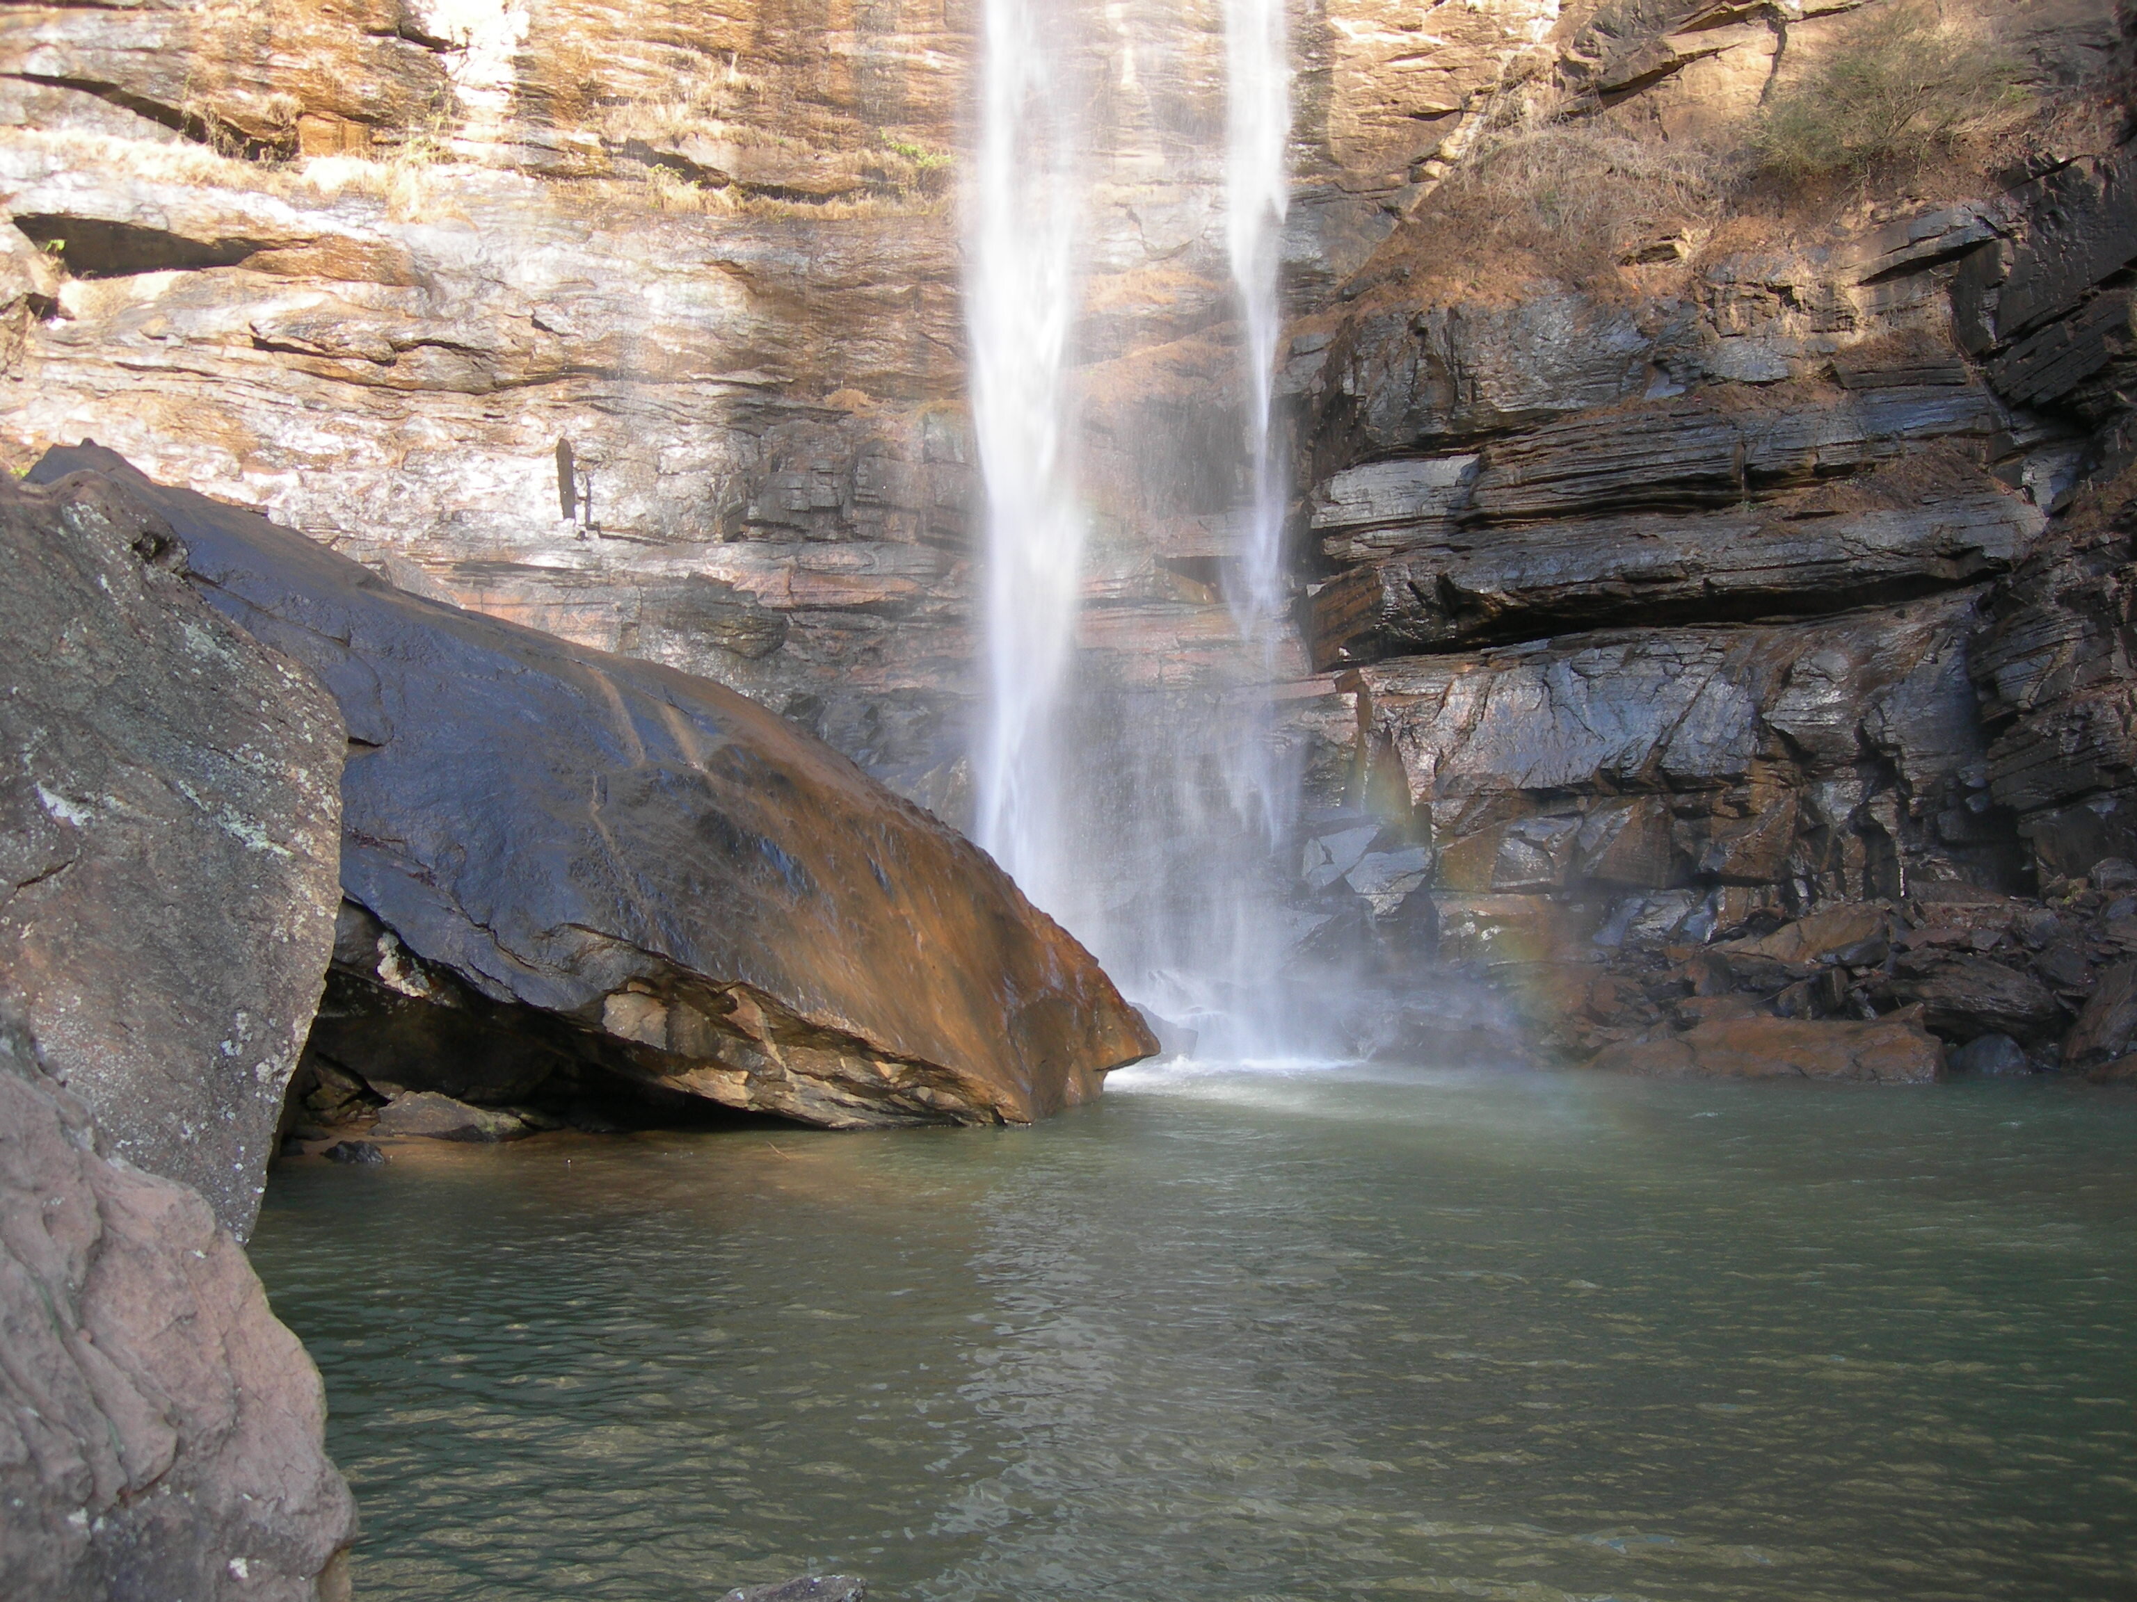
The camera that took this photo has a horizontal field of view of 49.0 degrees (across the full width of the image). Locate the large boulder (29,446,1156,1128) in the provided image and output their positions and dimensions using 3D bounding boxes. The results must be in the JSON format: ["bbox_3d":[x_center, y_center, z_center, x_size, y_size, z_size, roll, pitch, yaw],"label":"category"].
[{"bbox_3d":[-3.500,-0.270,17.000,7.800,4.800,4.800,0,-1,8],"label":"large boulder"}]

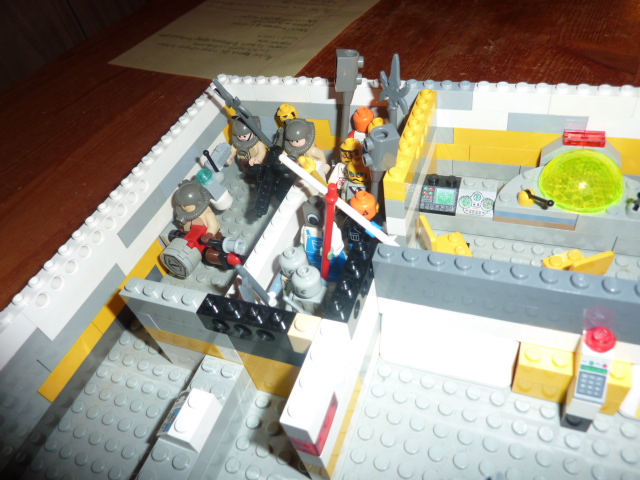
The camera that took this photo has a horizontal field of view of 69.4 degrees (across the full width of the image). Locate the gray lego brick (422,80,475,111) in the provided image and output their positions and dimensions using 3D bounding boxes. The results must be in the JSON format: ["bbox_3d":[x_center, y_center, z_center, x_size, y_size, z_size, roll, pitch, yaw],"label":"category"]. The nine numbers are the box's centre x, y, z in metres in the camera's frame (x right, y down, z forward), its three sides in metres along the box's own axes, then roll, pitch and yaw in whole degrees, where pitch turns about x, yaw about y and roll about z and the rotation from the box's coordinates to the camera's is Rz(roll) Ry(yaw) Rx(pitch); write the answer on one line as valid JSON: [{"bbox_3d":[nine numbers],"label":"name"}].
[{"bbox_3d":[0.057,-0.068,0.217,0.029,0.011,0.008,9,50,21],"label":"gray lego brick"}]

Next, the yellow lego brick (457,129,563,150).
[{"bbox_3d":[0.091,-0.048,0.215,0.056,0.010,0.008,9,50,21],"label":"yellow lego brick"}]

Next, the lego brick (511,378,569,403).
[{"bbox_3d":[0.075,0.048,0.158,0.016,0.010,0.008,9,50,21],"label":"lego brick"}]

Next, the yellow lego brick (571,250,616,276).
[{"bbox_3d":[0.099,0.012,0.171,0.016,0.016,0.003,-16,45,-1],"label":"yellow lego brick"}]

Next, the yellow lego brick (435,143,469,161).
[{"bbox_3d":[0.067,-0.046,0.232,0.017,0.010,0.008,9,50,21],"label":"yellow lego brick"}]

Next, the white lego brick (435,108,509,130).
[{"bbox_3d":[0.072,-0.059,0.217,0.032,0.010,0.008,9,50,21],"label":"white lego brick"}]

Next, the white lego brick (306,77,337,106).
[{"bbox_3d":[0.002,-0.077,0.236,0.016,0.011,0.008,9,50,21],"label":"white lego brick"}]

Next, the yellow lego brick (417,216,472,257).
[{"bbox_3d":[0.054,0.000,0.196,0.018,0.018,0.016,-14,45,0],"label":"yellow lego brick"}]

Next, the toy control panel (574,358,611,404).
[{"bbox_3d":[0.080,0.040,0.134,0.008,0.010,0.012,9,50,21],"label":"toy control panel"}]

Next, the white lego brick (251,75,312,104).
[{"bbox_3d":[-0.019,-0.079,0.243,0.032,0.011,0.008,9,50,21],"label":"white lego brick"}]

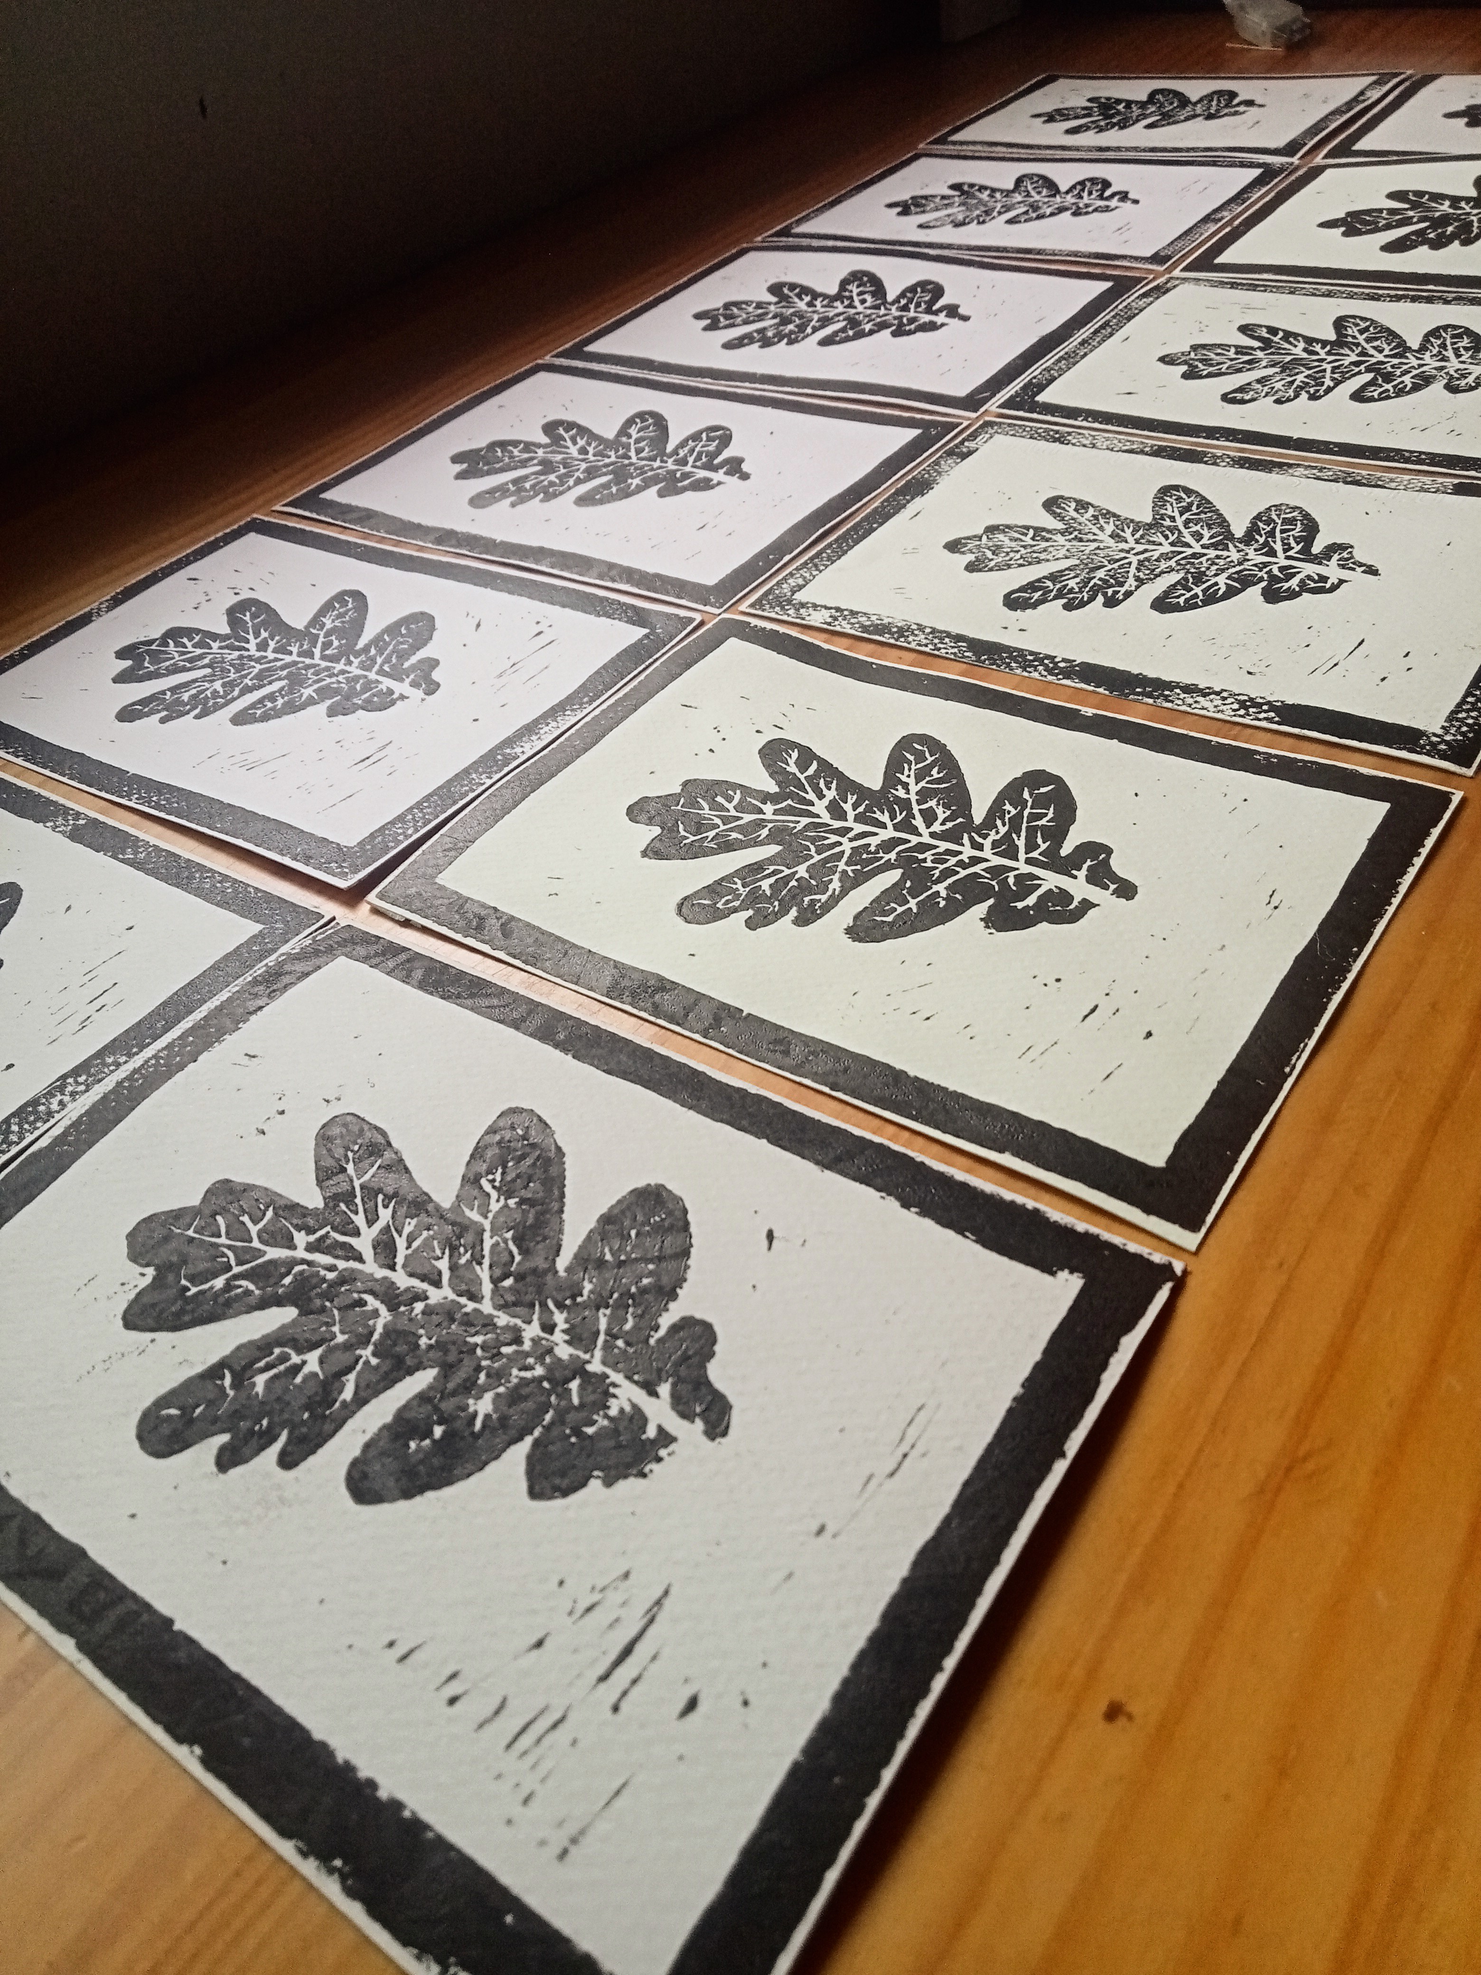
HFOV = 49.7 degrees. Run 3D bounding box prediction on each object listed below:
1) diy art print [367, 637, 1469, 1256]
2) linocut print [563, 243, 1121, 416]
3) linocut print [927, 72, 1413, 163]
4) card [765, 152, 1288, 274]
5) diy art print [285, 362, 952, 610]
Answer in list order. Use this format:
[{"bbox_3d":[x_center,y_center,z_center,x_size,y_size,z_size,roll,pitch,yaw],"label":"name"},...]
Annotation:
[{"bbox_3d":[0.037,-0.033,0.373,0.208,0.005,0.150,20,48,31],"label":"diy art print"},{"bbox_3d":[0.043,-0.279,0.661,0.208,0.005,0.150,21,49,31],"label":"linocut print"},{"bbox_3d":[0.222,-0.463,0.841,0.208,0.005,0.150,21,49,31],"label":"linocut print"},{"bbox_3d":[0.134,-0.370,0.749,0.208,0.005,0.150,21,49,31],"label":"card"},{"bbox_3d":[-0.045,-0.188,0.572,0.208,0.005,0.150,21,49,32],"label":"diy art print"}]

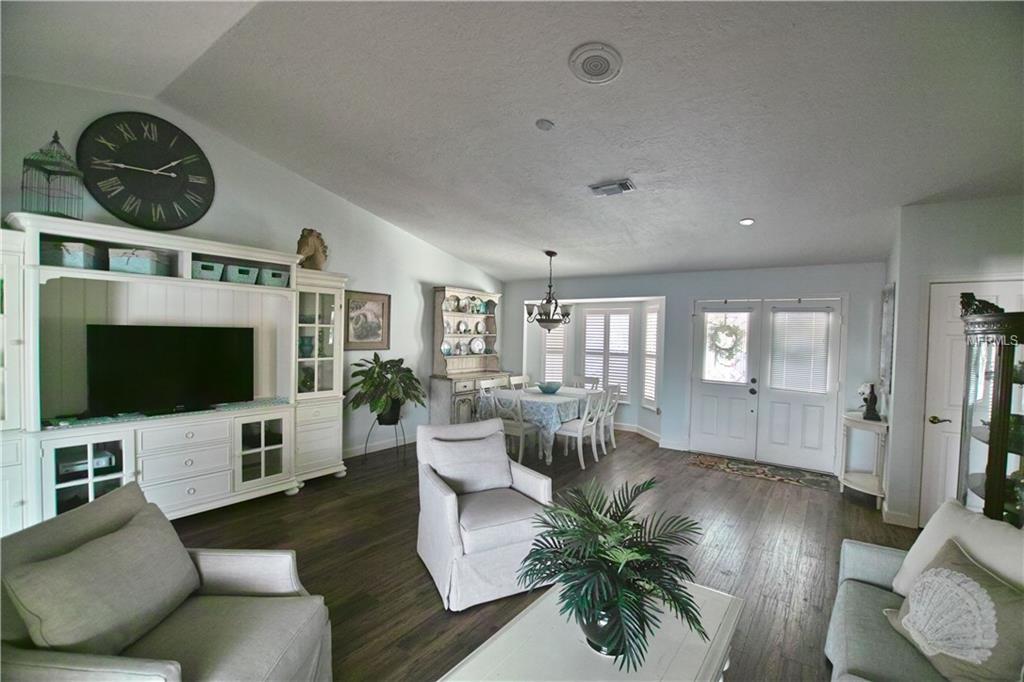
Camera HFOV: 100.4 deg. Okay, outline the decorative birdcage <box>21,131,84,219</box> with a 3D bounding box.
[{"bbox_3d":[-3.105,-1.114,2.897,0.220,0.630,0.220,1,2,-9],"label":"decorative birdcage"}]

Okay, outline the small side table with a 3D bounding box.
[{"bbox_3d":[3.596,1.186,4.373,0.380,0.800,0.780,2,1,37],"label":"small side table"}]

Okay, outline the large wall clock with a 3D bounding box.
[{"bbox_3d":[-3.004,-1.407,3.575,0.045,0.910,0.910,2,2,36],"label":"large wall clock"}]

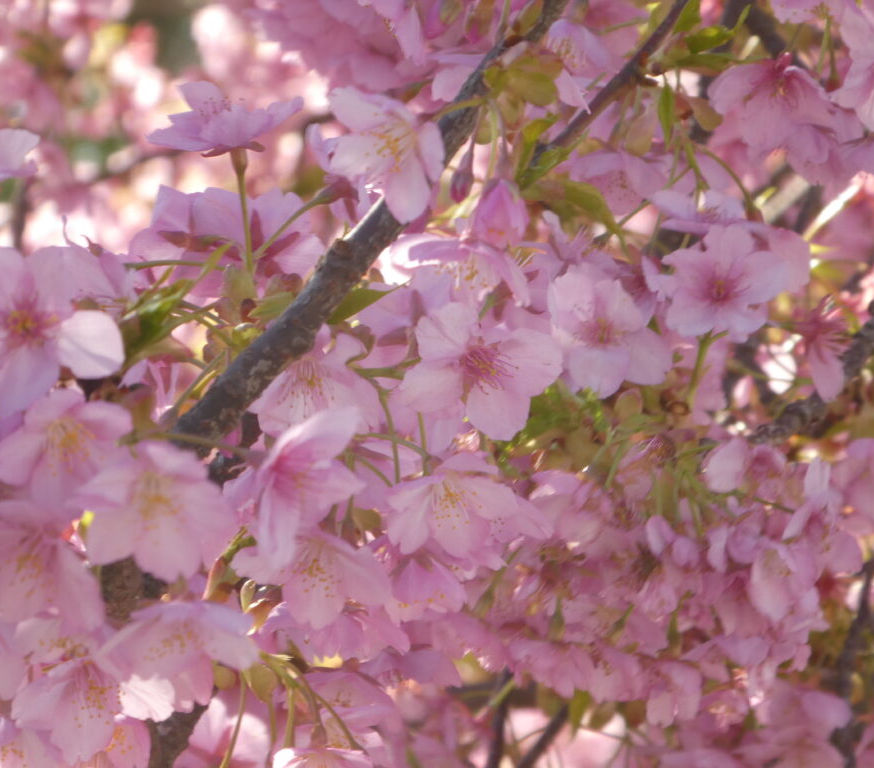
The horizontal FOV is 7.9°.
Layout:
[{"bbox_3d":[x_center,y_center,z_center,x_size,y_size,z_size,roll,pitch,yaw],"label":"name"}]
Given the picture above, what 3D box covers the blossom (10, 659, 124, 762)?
[{"bbox_3d":[-0.084,0.074,1.440,0.029,0.020,0.027,-2,-52,9],"label":"blossom"}]

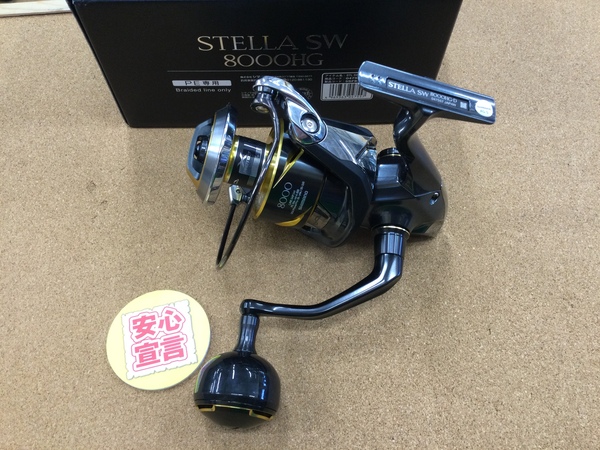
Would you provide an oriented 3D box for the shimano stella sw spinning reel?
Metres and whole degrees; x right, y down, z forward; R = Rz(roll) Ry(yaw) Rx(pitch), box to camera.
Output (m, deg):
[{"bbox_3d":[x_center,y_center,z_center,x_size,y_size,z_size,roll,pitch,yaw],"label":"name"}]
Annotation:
[{"bbox_3d":[0.010,0.010,0.269,0.142,0.136,0.167,8,61,-7],"label":"shimano stella sw spinning reel"}]

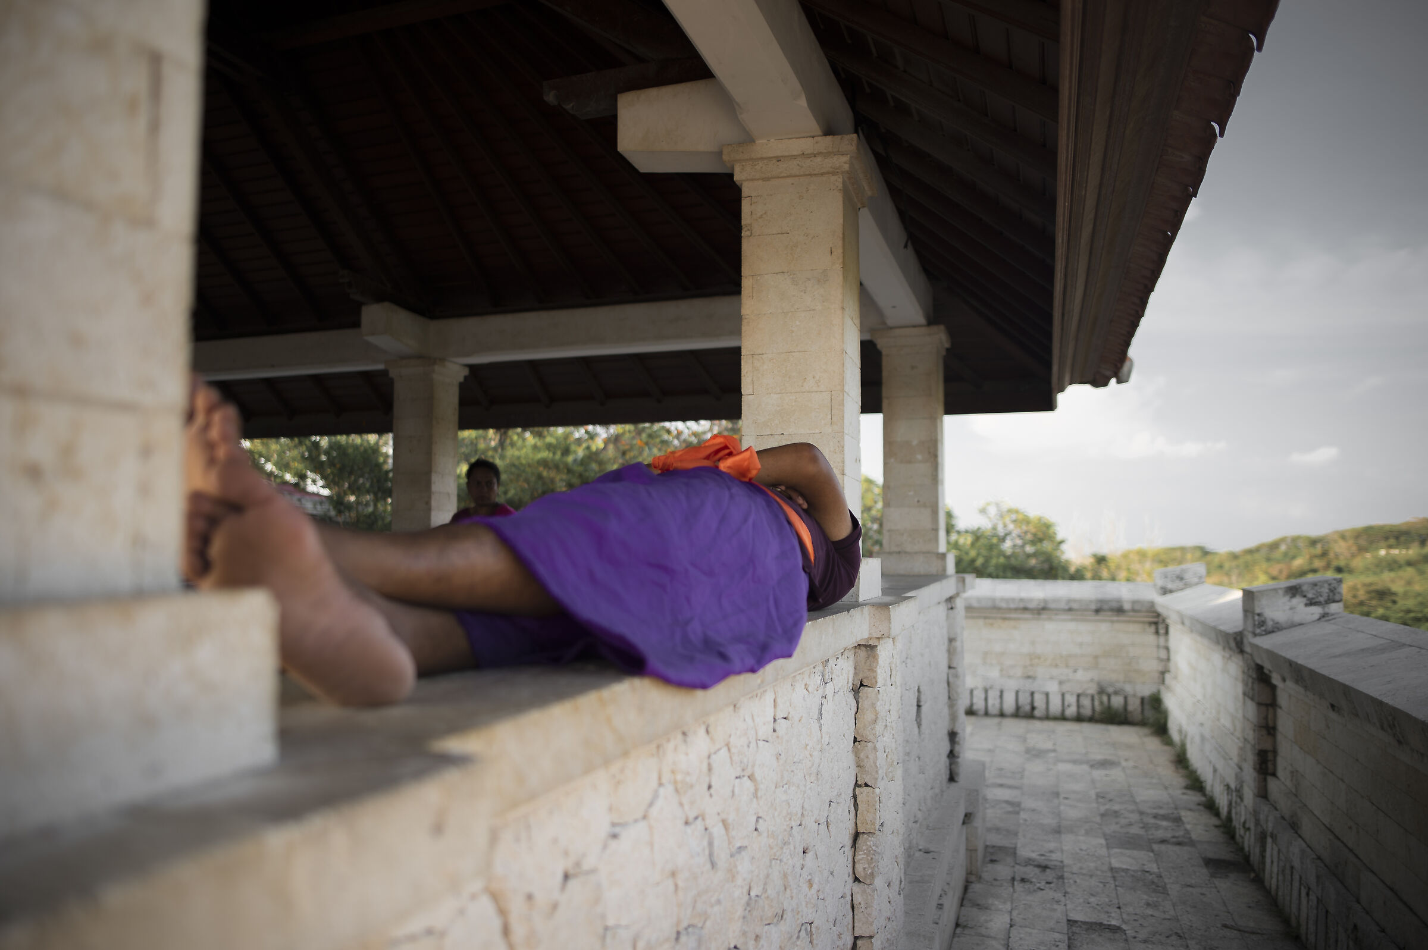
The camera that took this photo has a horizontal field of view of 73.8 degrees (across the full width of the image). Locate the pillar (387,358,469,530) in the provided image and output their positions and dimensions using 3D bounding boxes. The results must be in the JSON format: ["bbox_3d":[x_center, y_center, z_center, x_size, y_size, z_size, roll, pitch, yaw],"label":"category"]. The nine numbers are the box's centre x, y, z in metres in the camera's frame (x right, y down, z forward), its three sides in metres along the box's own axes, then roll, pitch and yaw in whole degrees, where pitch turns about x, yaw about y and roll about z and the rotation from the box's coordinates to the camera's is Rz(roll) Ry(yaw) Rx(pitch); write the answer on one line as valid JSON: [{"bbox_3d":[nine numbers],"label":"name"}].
[{"bbox_3d":[-1.698,-0.056,5.616,0.356,1.196,0.356,-1,-4,19],"label":"pillar"}]

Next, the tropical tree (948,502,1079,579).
[{"bbox_3d":[5.308,2.013,16.945,2.700,3.100,2.700,-1,-4,19],"label":"tropical tree"}]

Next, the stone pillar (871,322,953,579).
[{"bbox_3d":[0.993,-0.106,4.724,0.356,1.196,0.356,-1,-4,19],"label":"stone pillar"}]

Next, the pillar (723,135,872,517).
[{"bbox_3d":[0.246,-0.268,2.596,0.356,1.196,0.356,-1,-4,19],"label":"pillar"}]

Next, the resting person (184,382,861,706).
[{"bbox_3d":[-0.107,0.085,1.566,0.464,0.415,1.769,-1,-4,19],"label":"resting person"}]

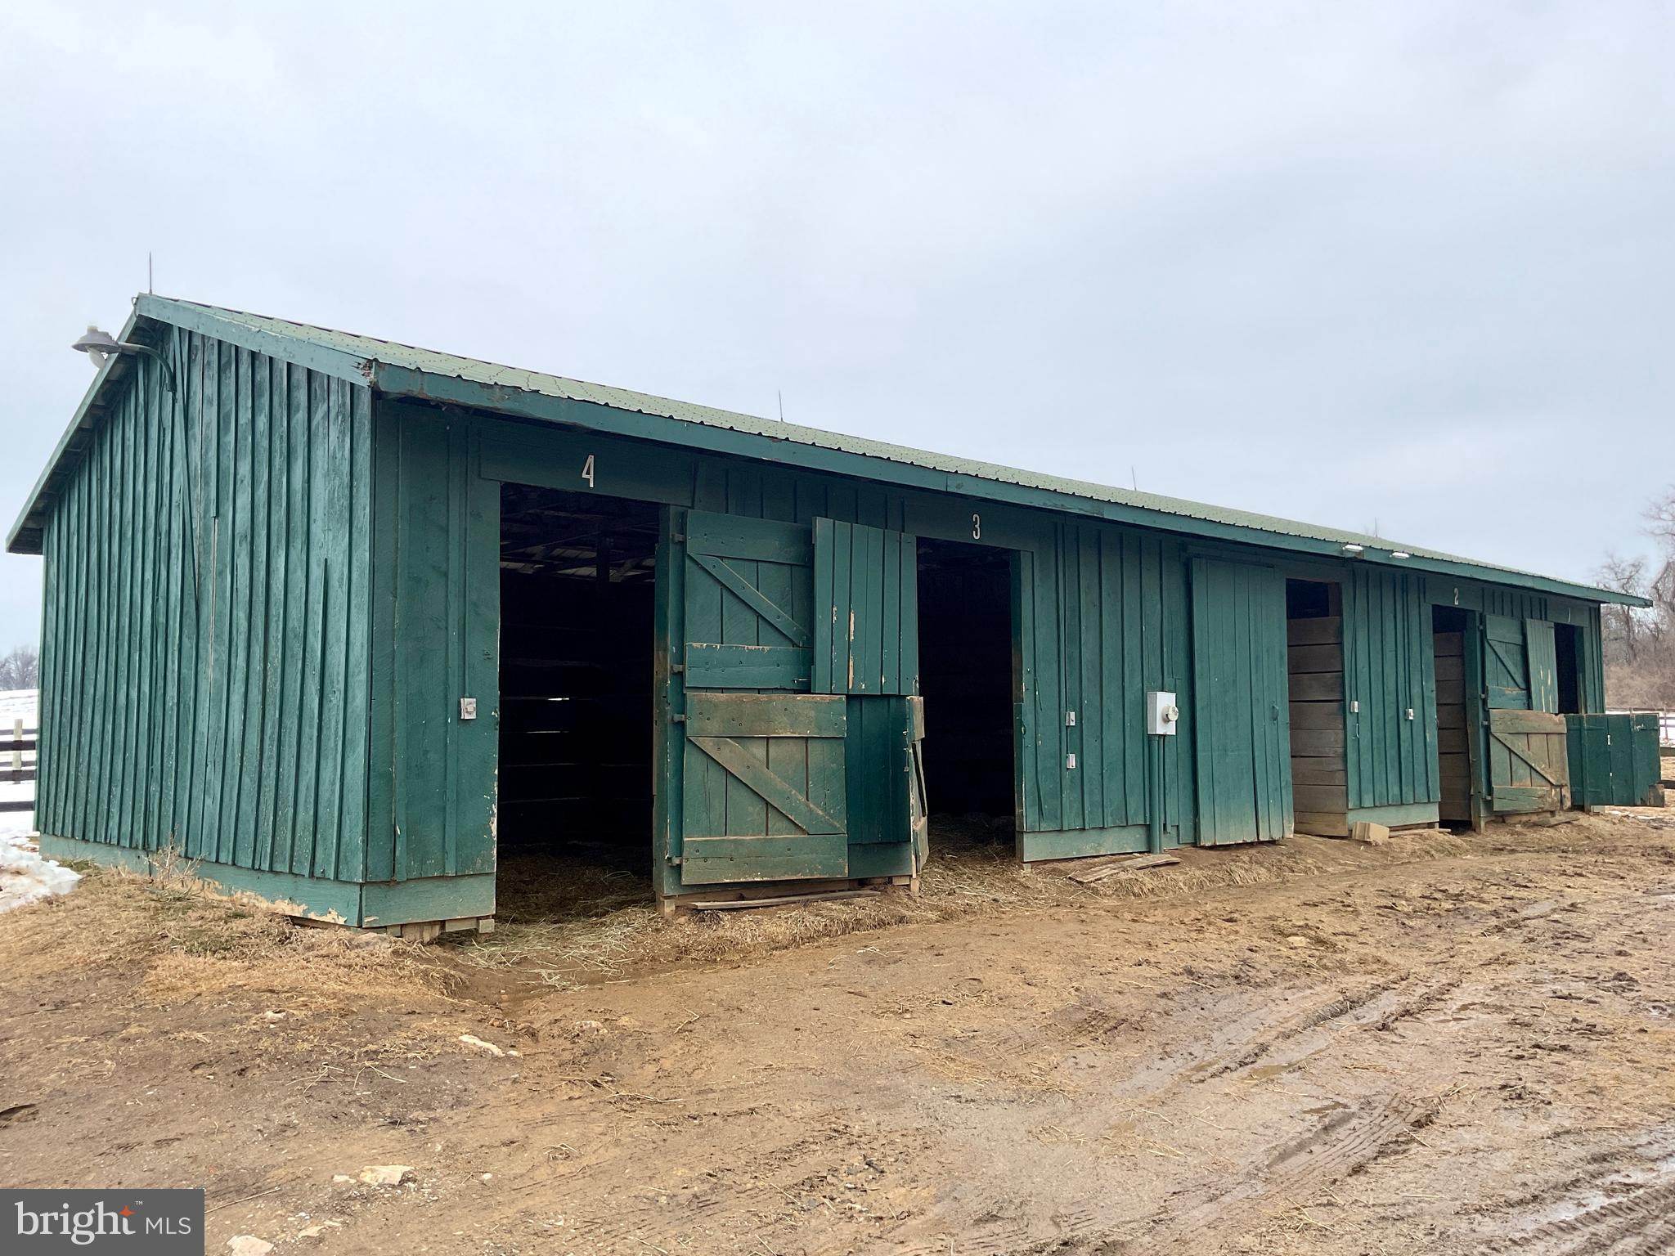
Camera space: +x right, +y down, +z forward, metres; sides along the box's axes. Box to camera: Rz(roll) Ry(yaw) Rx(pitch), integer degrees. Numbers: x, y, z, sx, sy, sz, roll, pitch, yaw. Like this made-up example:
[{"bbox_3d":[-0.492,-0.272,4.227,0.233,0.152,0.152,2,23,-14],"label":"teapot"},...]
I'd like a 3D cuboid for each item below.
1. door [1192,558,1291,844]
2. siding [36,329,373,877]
[{"bbox_3d":[3.821,0.711,13.260,1.663,2.605,0.055,4,-6,-43],"label":"door"},{"bbox_3d":[-4.752,-0.345,9.971,0.060,3.833,6.626,4,-6,-43],"label":"siding"}]

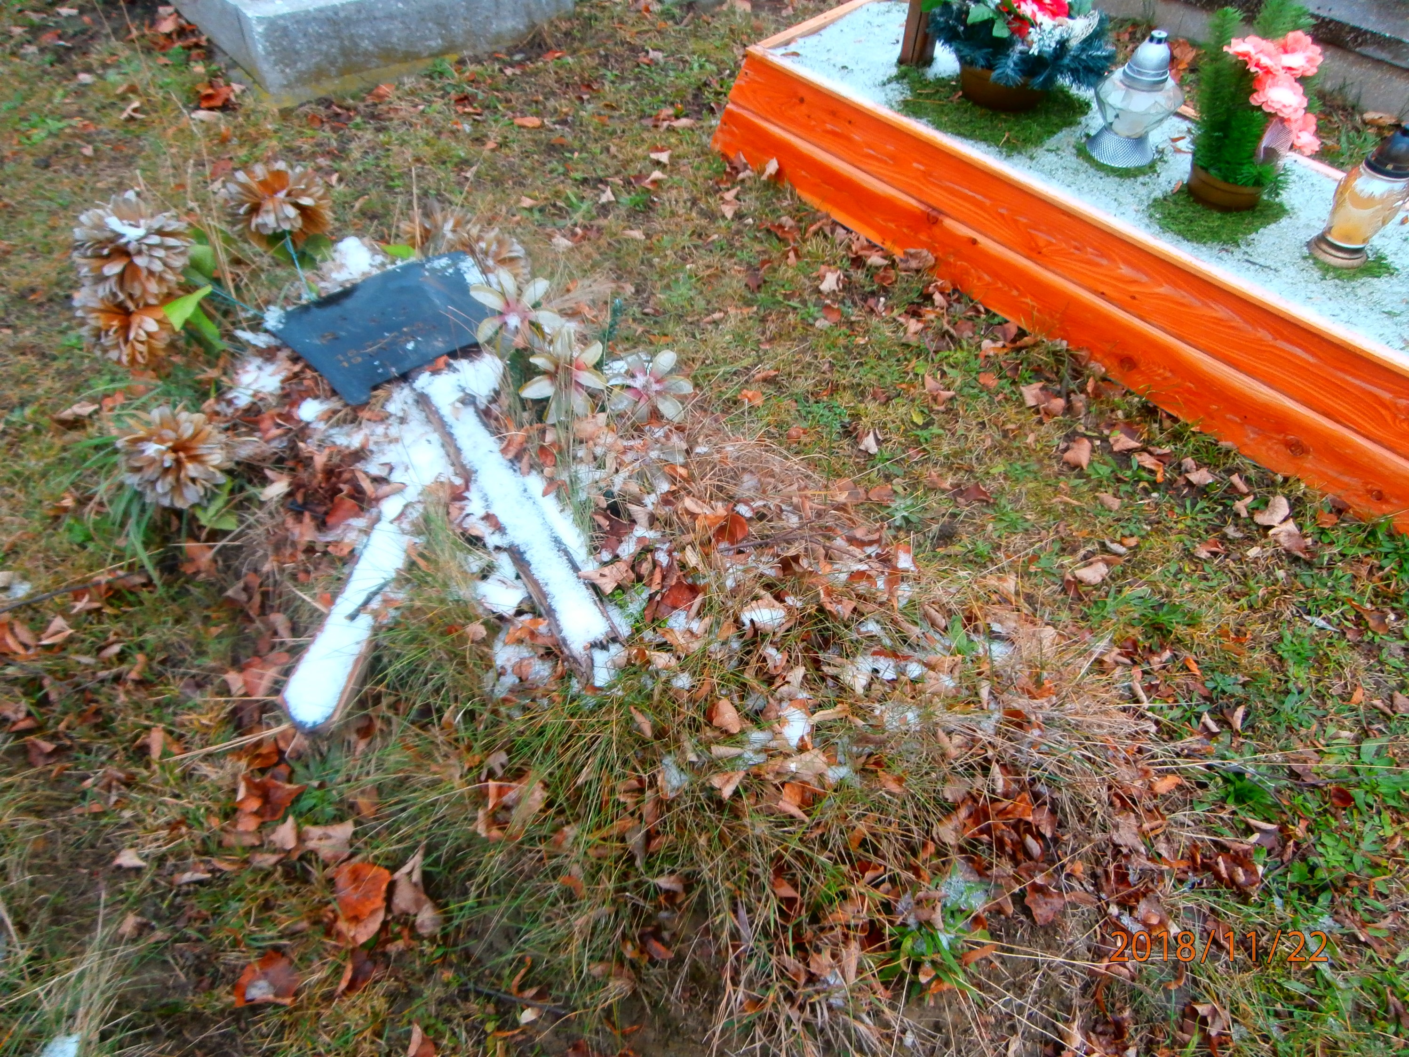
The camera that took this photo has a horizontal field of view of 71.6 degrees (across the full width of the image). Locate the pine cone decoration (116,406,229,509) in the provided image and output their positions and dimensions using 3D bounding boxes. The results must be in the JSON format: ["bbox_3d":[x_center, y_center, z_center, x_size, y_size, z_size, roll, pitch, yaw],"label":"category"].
[{"bbox_3d":[-0.977,-0.132,1.794,0.195,0.155,0.175,-15,48,-14],"label":"pine cone decoration"}]

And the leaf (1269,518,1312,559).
[{"bbox_3d":[1.074,0.019,1.790,0.090,0.030,0.058,36,56,29],"label":"leaf"}]

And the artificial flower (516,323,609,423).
[{"bbox_3d":[-0.253,-0.277,1.745,0.151,0.173,0.075,-7,8,-7],"label":"artificial flower"}]

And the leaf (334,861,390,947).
[{"bbox_3d":[-0.457,0.500,1.303,0.067,0.030,0.101,-4,54,-10],"label":"leaf"}]

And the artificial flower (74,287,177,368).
[{"bbox_3d":[-1.142,-0.402,1.921,0.177,0.165,0.145,-28,18,-23],"label":"artificial flower"}]

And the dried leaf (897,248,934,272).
[{"bbox_3d":[0.510,-0.651,2.364,0.045,0.045,0.080,-37,58,-27],"label":"dried leaf"}]

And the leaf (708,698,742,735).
[{"bbox_3d":[0.028,0.255,1.327,0.040,0.018,0.050,-22,62,-12],"label":"leaf"}]

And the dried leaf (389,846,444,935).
[{"bbox_3d":[-0.385,0.483,1.306,0.065,0.045,0.110,-4,47,-3],"label":"dried leaf"}]

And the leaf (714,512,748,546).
[{"bbox_3d":[0.042,0.000,1.561,0.050,0.020,0.056,11,65,6],"label":"leaf"}]

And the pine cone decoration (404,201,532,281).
[{"bbox_3d":[-0.521,-0.622,2.128,0.264,0.173,0.160,-11,29,-10],"label":"pine cone decoration"}]

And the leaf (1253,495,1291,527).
[{"bbox_3d":[1.074,-0.033,1.849,0.065,0.022,0.050,-31,55,-24],"label":"leaf"}]

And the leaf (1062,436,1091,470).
[{"bbox_3d":[0.744,-0.151,1.954,0.052,0.022,0.062,37,58,28],"label":"leaf"}]

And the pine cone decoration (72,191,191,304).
[{"bbox_3d":[-1.162,-0.570,1.981,0.212,0.208,0.165,-26,18,-22],"label":"pine cone decoration"}]

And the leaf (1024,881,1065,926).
[{"bbox_3d":[0.450,0.496,1.294,0.053,0.025,0.055,0,47,0],"label":"leaf"}]

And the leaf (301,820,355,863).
[{"bbox_3d":[-0.533,0.443,1.381,0.067,0.020,0.059,-8,53,-11],"label":"leaf"}]

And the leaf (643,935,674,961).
[{"bbox_3d":[-0.059,0.538,1.254,0.041,0.020,0.035,0,47,0],"label":"leaf"}]

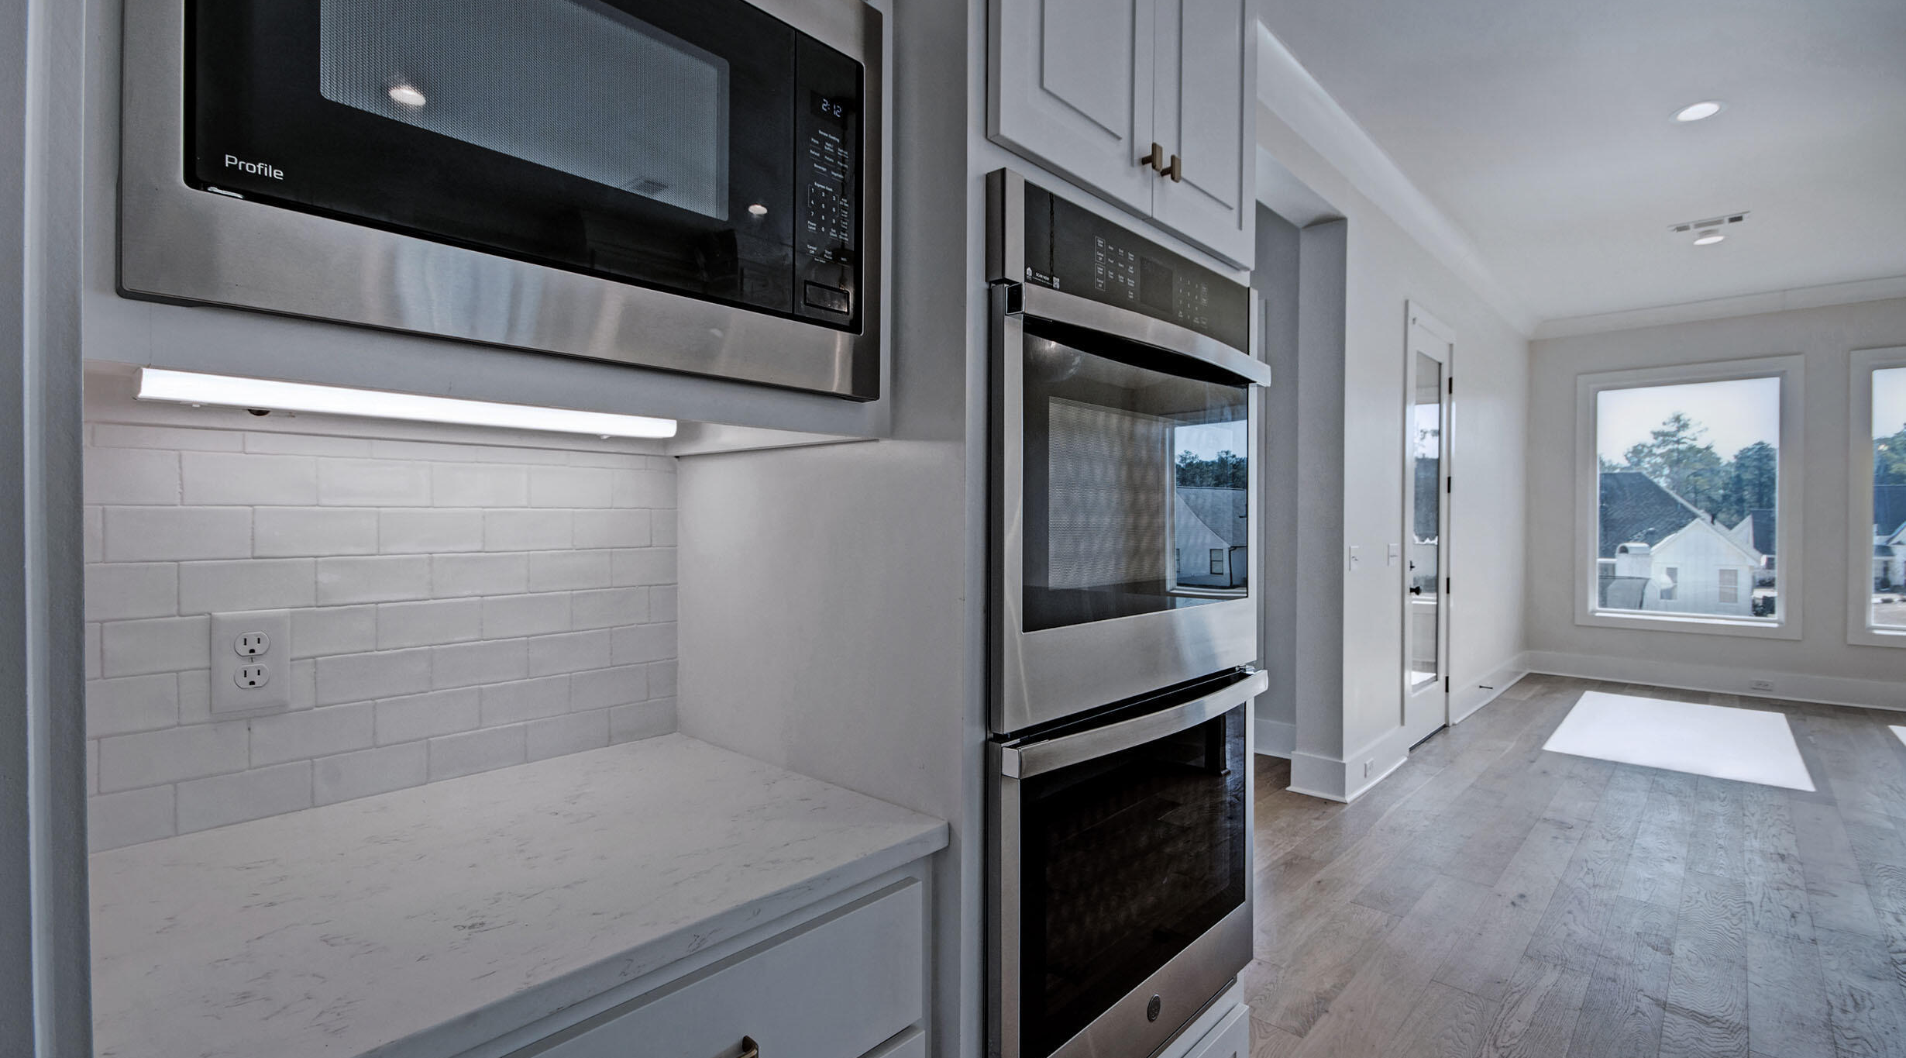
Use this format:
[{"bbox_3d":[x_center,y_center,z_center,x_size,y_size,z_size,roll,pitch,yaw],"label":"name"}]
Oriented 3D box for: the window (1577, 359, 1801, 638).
[{"bbox_3d":[5.853,-0.237,6.364,1.322,2.122,0.100,1,1,45],"label":"window"}]

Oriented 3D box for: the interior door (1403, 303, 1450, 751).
[{"bbox_3d":[2.880,0.051,4.809,0.060,2.450,0.838,1,1,45],"label":"interior door"}]

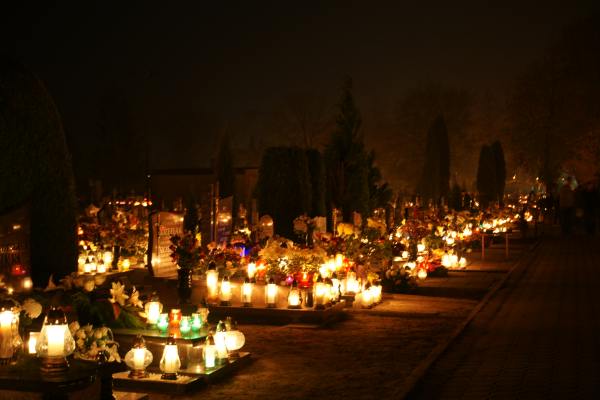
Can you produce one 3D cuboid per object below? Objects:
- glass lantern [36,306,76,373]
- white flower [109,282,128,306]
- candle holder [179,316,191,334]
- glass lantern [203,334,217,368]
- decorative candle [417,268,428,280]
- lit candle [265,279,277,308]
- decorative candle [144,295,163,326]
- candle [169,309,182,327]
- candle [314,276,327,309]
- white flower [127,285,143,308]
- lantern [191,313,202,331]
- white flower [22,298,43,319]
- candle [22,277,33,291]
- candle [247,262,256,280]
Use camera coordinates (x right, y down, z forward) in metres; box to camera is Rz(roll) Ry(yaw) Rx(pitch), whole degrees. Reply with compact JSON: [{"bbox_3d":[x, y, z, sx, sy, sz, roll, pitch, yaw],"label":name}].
[{"bbox_3d":[-1.264,0.724,4.500,0.205,0.326,0.205,0,1,0],"label":"glass lantern"},{"bbox_3d":[-1.413,0.736,6.747,0.153,0.167,0.118,0,1,-14],"label":"white flower"},{"bbox_3d":[-0.974,1.060,7.350,0.096,0.150,0.096,0,1,-8],"label":"candle holder"},{"bbox_3d":[-0.655,1.096,6.270,0.096,0.231,0.096,0,1,0],"label":"glass lantern"},{"bbox_3d":[1.870,1.132,13.200,0.155,0.175,0.155,0,1,8],"label":"decorative candle"},{"bbox_3d":[-0.305,0.967,8.963,0.116,0.300,0.116,0,1,0],"label":"lit candle"},{"bbox_3d":[-1.306,0.979,7.750,0.155,0.295,0.155,0,1,-10],"label":"decorative candle"},{"bbox_3d":[-0.960,0.912,6.698,0.097,0.143,0.097,0,1,0],"label":"candle"},{"bbox_3d":[0.212,0.955,8.944,0.118,0.315,0.118,0,1,0],"label":"candle"},{"bbox_3d":[-1.294,0.765,6.796,0.123,0.163,0.118,0,1,-30],"label":"white flower"},{"bbox_3d":[-0.773,0.921,6.500,0.083,0.133,0.083,0,1,0],"label":"lantern"},{"bbox_3d":[-1.451,0.588,4.700,0.106,0.108,0.090,0,1,0],"label":"white flower"},{"bbox_3d":[-2.610,0.802,8.300,0.096,0.130,0.096,0,1,-17],"label":"candle"},{"bbox_3d":[-0.535,0.796,9.653,0.099,0.187,0.099,0,1,0],"label":"candle"}]

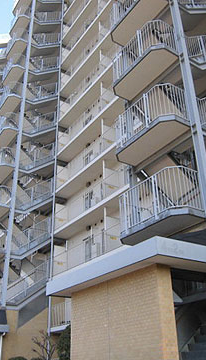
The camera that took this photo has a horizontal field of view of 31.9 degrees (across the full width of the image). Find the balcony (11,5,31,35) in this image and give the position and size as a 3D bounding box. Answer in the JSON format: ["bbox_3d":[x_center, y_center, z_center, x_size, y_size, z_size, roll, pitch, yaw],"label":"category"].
[{"bbox_3d":[-6.843,-13.046,30.007,0.974,1.277,2.496,17,-33,-31],"label":"balcony"}]

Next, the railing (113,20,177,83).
[{"bbox_3d":[1.257,-4.055,12.158,0.930,1.180,2.470,17,-33,-31],"label":"railing"}]

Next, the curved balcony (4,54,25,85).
[{"bbox_3d":[-6.526,-7.948,26.538,0.874,1.312,2.448,16,-33,-30],"label":"curved balcony"}]

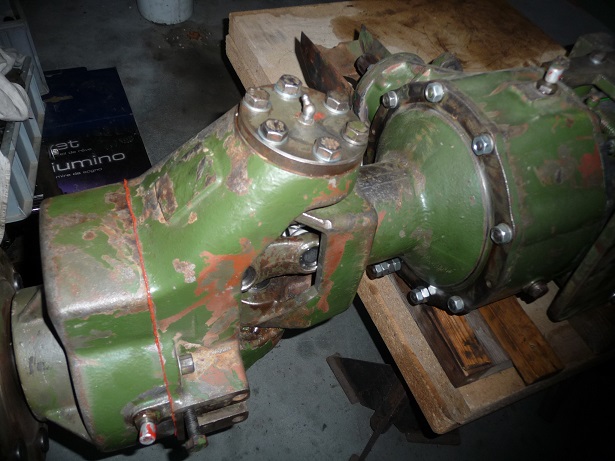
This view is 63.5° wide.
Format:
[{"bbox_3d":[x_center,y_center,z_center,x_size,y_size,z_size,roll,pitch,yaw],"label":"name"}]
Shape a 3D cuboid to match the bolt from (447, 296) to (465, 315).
[{"bbox_3d":[0.155,0.079,0.523,0.011,0.019,0.019,-13,52,-22],"label":"bolt"}]

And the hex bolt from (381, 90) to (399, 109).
[{"bbox_3d":[0.091,-0.146,0.555,0.011,0.019,0.019,-13,52,-22],"label":"hex bolt"}]

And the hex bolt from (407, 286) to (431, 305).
[{"bbox_3d":[0.144,0.080,0.619,0.029,0.018,0.018,-16,57,-22],"label":"hex bolt"}]

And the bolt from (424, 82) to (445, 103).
[{"bbox_3d":[0.132,-0.145,0.523,0.011,0.018,0.018,-16,57,-22],"label":"bolt"}]

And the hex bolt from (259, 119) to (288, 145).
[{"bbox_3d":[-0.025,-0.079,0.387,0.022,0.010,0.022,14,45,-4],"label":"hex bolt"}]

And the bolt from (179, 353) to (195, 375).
[{"bbox_3d":[-0.113,0.124,0.465,0.012,0.019,0.019,-13,52,-22],"label":"bolt"}]

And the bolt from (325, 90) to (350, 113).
[{"bbox_3d":[0.025,-0.108,0.415,0.021,0.010,0.021,-8,50,-28],"label":"bolt"}]

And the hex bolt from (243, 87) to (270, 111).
[{"bbox_3d":[-0.039,-0.102,0.384,0.021,0.010,0.021,-8,50,-28],"label":"hex bolt"}]

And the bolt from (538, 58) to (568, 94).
[{"bbox_3d":[0.257,-0.160,0.514,0.018,0.032,0.018,13,51,0],"label":"bolt"}]

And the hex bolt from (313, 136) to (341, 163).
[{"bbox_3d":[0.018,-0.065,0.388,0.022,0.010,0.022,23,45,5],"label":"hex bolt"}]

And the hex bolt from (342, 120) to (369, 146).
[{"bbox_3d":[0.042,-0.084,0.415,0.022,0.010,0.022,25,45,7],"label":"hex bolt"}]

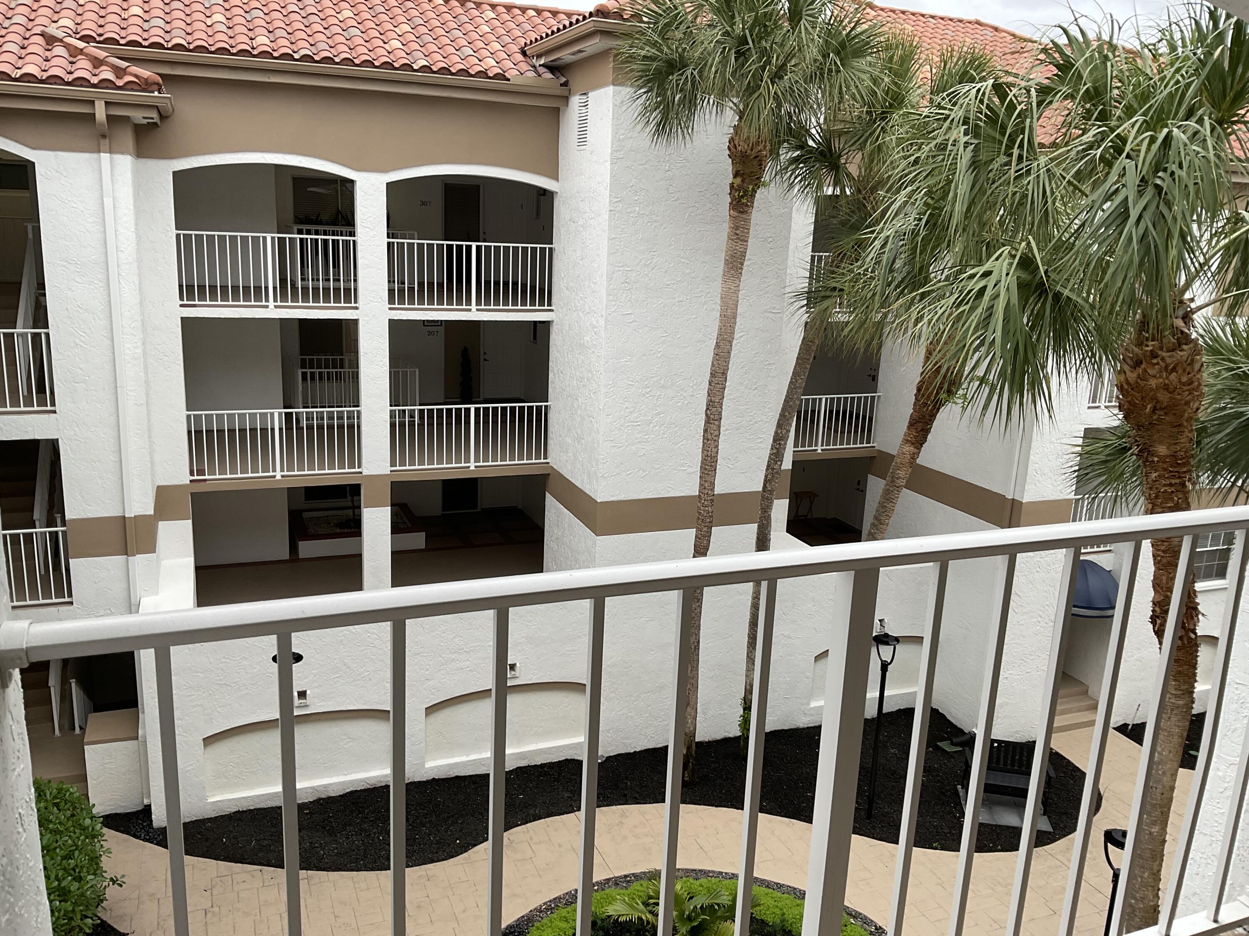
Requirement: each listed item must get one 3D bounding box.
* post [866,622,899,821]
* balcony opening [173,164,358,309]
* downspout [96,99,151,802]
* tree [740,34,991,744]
[{"bbox_3d":[3.635,3.743,15.047,0.400,2.980,0.400,3,14,0],"label":"post"},{"bbox_3d":[-5.239,-3.406,15.432,2.530,2.070,0.300,-3,15,-22],"label":"balcony opening"},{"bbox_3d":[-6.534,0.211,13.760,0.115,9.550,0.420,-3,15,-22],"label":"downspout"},{"bbox_3d":[3.686,-0.774,16.342,3.700,11.100,3.600,3,14,0],"label":"tree"}]

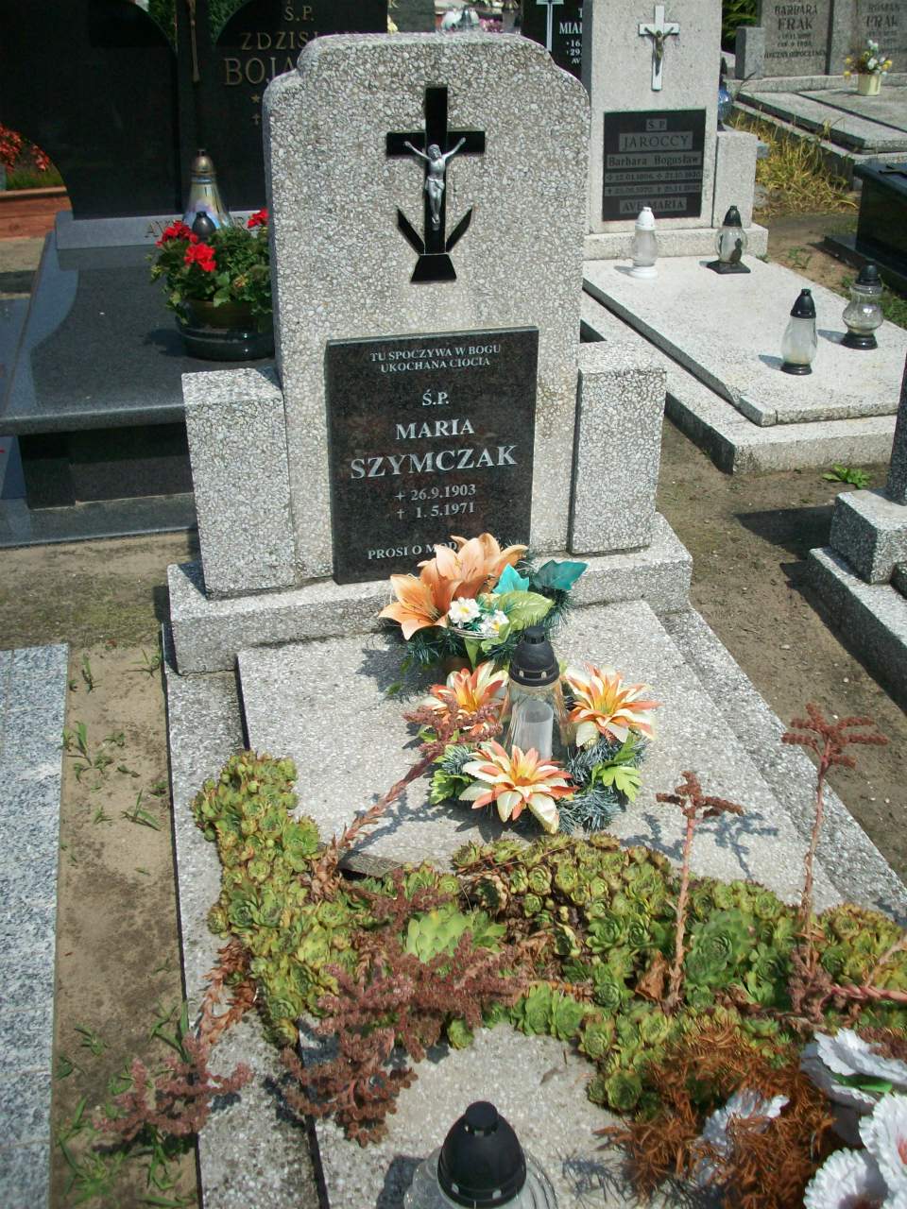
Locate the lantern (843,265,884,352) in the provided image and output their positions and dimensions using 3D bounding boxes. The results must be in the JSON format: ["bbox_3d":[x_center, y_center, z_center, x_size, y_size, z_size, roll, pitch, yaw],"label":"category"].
[{"bbox_3d":[1.266,-0.916,3.962,0.128,0.249,0.128,-9,33,-14],"label":"lantern"}]

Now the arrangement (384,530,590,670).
[{"bbox_3d":[0.056,-0.009,2.398,0.381,0.232,0.288,-7,32,-11],"label":"arrangement"}]

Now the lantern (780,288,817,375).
[{"bbox_3d":[1.017,-0.799,3.775,0.107,0.243,0.107,-9,33,-14],"label":"lantern"}]

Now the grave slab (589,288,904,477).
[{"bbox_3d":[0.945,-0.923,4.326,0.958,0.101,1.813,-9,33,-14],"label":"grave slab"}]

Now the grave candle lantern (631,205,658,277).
[{"bbox_3d":[0.680,-1.279,4.562,0.101,0.235,0.101,0,32,0],"label":"grave candle lantern"}]

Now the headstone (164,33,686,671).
[{"bbox_3d":[-0.040,-0.443,2.361,1.030,1.087,0.221,-7,32,-11],"label":"headstone"}]

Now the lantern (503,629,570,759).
[{"bbox_3d":[0.140,0.149,2.096,0.108,0.268,0.108,0,32,0],"label":"lantern"}]

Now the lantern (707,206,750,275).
[{"bbox_3d":[0.998,-1.316,4.636,0.118,0.222,0.122,-9,33,-14],"label":"lantern"}]

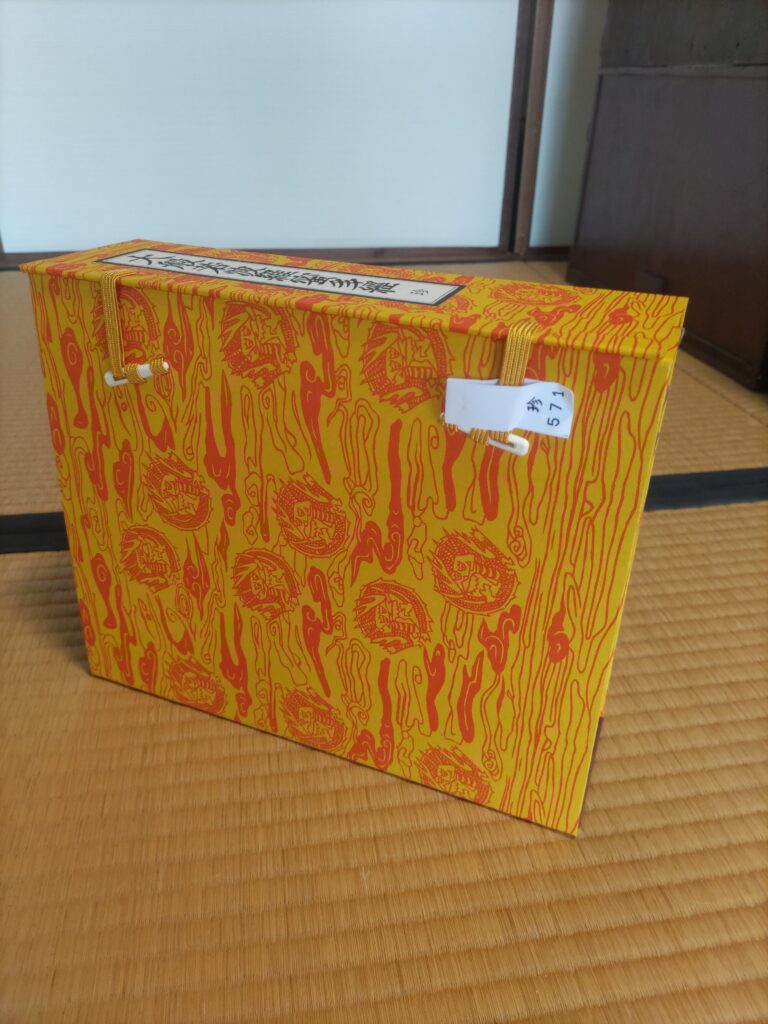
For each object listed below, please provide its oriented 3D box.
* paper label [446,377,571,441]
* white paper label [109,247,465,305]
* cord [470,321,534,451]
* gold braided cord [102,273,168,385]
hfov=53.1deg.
[{"bbox_3d":[0.047,-0.041,0.293,0.049,0.022,0.010,12,28,18],"label":"paper label"},{"bbox_3d":[-0.052,-0.113,0.364,0.180,0.003,0.041,12,30,19],"label":"white paper label"},{"bbox_3d":[0.047,-0.050,0.299,0.026,0.048,0.016,12,28,18],"label":"cord"},{"bbox_3d":[-0.113,-0.083,0.354,0.033,0.050,0.016,12,28,18],"label":"gold braided cord"}]

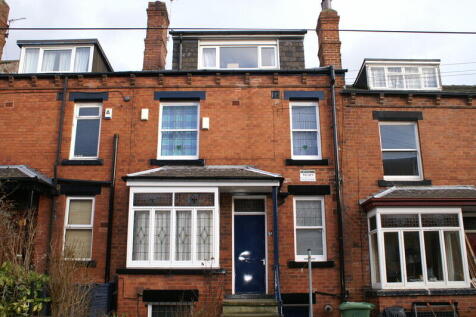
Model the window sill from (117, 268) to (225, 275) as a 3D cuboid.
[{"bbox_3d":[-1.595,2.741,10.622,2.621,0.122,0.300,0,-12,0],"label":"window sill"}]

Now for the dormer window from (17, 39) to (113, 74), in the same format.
[{"bbox_3d":[-5.377,-2.841,13.685,2.396,1.063,1.750,0,-12,0],"label":"dormer window"}]

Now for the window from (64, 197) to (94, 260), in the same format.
[{"bbox_3d":[-4.259,1.860,11.705,0.763,1.707,0.120,0,-12,0],"label":"window"}]

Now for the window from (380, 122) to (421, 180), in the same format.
[{"bbox_3d":[4.240,-0.181,11.389,1.010,1.561,0.110,0,-13,1],"label":"window"}]

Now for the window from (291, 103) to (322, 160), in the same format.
[{"bbox_3d":[1.786,-0.719,11.556,0.801,1.574,0.110,0,-13,1],"label":"window"}]

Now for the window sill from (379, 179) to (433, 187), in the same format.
[{"bbox_3d":[4.482,0.692,11.820,1.418,0.170,0.220,0,-12,0],"label":"window sill"}]

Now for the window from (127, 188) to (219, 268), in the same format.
[{"bbox_3d":[-1.494,1.671,10.526,2.128,1.860,0.600,0,-13,1],"label":"window"}]

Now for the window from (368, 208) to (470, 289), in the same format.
[{"bbox_3d":[4.503,2.251,11.051,2.136,1.911,0.820,0,-12,0],"label":"window"}]

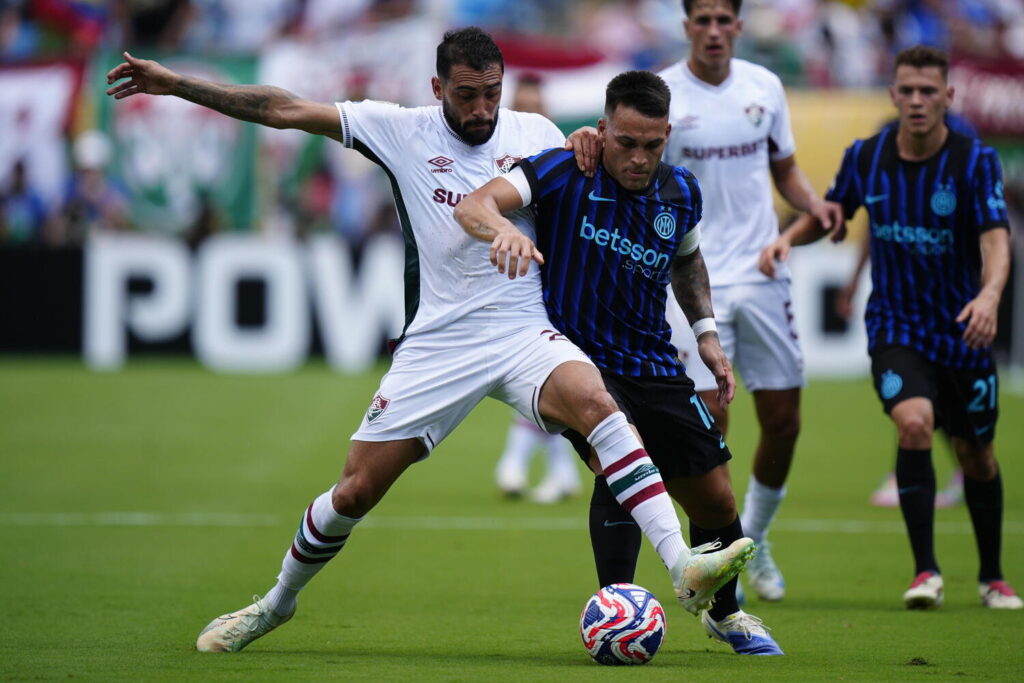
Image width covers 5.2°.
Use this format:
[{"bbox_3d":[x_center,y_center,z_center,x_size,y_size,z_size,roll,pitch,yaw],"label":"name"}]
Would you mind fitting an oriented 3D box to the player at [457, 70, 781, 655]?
[{"bbox_3d":[0.280,0.055,29.950,0.800,1.540,0.650,0,1,-7],"label":"player"}]

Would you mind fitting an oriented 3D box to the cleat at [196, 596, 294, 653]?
[{"bbox_3d":[-0.712,0.753,30.400,0.280,0.110,0.105,-17,7,-22],"label":"cleat"}]

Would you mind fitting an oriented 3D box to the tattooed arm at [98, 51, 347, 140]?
[{"bbox_3d":[-0.759,-0.645,30.250,0.635,0.130,0.130,12,0,0],"label":"tattooed arm"}]

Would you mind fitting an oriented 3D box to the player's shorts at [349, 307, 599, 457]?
[{"bbox_3d":[-0.104,0.106,30.100,0.590,0.385,0.370,0,1,-12],"label":"player's shorts"}]

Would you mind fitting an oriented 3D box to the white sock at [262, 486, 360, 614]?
[{"bbox_3d":[-0.531,0.554,30.300,0.140,0.370,0.125,5,36,-39],"label":"white sock"}]

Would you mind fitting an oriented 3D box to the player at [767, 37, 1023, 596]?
[{"bbox_3d":[1.158,-0.043,34.800,0.720,1.730,0.520,0,1,11],"label":"player"}]

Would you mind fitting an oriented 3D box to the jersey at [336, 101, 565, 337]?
[{"bbox_3d":[-0.163,-0.326,30.150,0.560,0.620,0.330,0,1,-12],"label":"jersey"}]

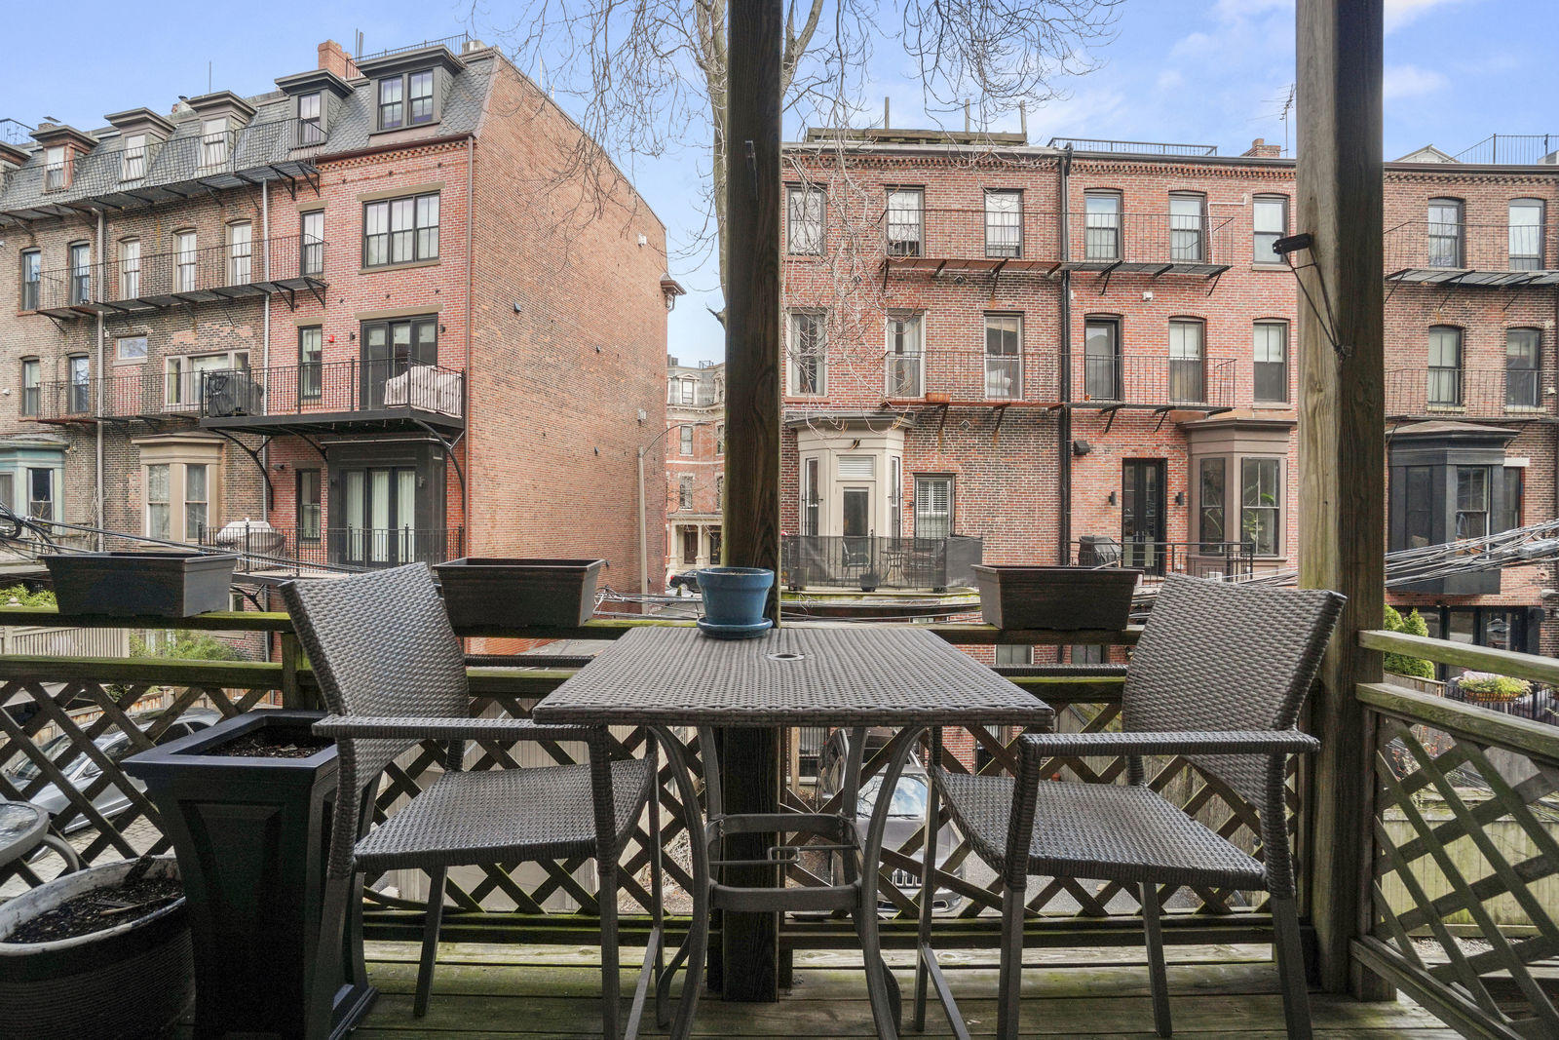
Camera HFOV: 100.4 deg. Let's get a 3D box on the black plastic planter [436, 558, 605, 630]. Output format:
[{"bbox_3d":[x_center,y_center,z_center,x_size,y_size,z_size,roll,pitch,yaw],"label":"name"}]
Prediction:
[{"bbox_3d":[-0.709,0.201,1.812,0.403,0.165,0.192,0,0,-2],"label":"black plastic planter"}]

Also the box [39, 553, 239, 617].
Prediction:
[{"bbox_3d":[-1.825,0.186,1.872,0.403,0.165,0.192,0,0,0],"label":"box"}]

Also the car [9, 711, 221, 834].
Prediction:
[{"bbox_3d":[-12.300,4.580,11.700,1.820,1.440,4.750,0,0,8],"label":"car"}]

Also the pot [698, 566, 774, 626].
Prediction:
[{"bbox_3d":[-0.106,0.200,1.585,0.188,0.150,0.188,0,0,0],"label":"pot"}]

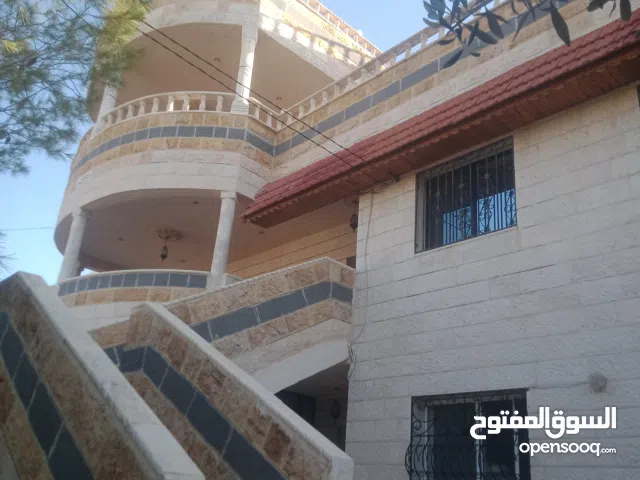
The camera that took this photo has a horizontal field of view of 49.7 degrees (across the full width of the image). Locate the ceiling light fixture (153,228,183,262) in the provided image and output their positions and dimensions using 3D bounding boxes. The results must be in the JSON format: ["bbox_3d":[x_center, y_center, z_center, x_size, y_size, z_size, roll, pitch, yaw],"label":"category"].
[{"bbox_3d":[-3.316,0.182,14.886,0.630,0.661,0.630,21,-26,-37],"label":"ceiling light fixture"}]

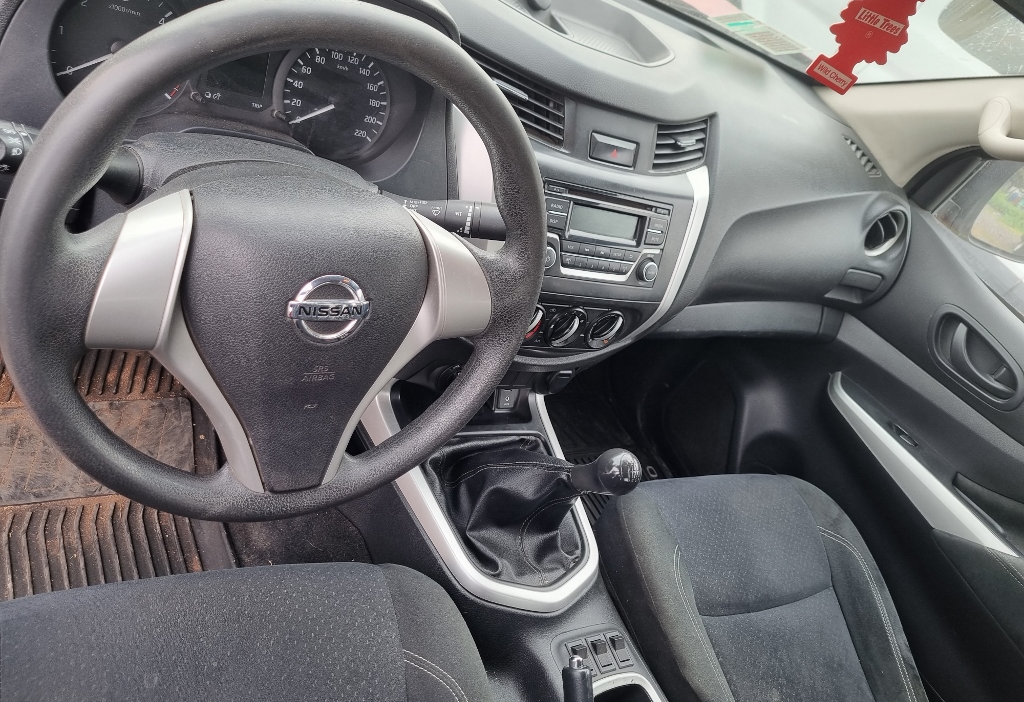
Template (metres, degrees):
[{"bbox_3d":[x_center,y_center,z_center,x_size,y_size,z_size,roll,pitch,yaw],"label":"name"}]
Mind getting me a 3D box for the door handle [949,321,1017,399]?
[{"bbox_3d":[0.687,0.023,1.136,0.033,0.054,0.125,2,46,-35],"label":"door handle"}]

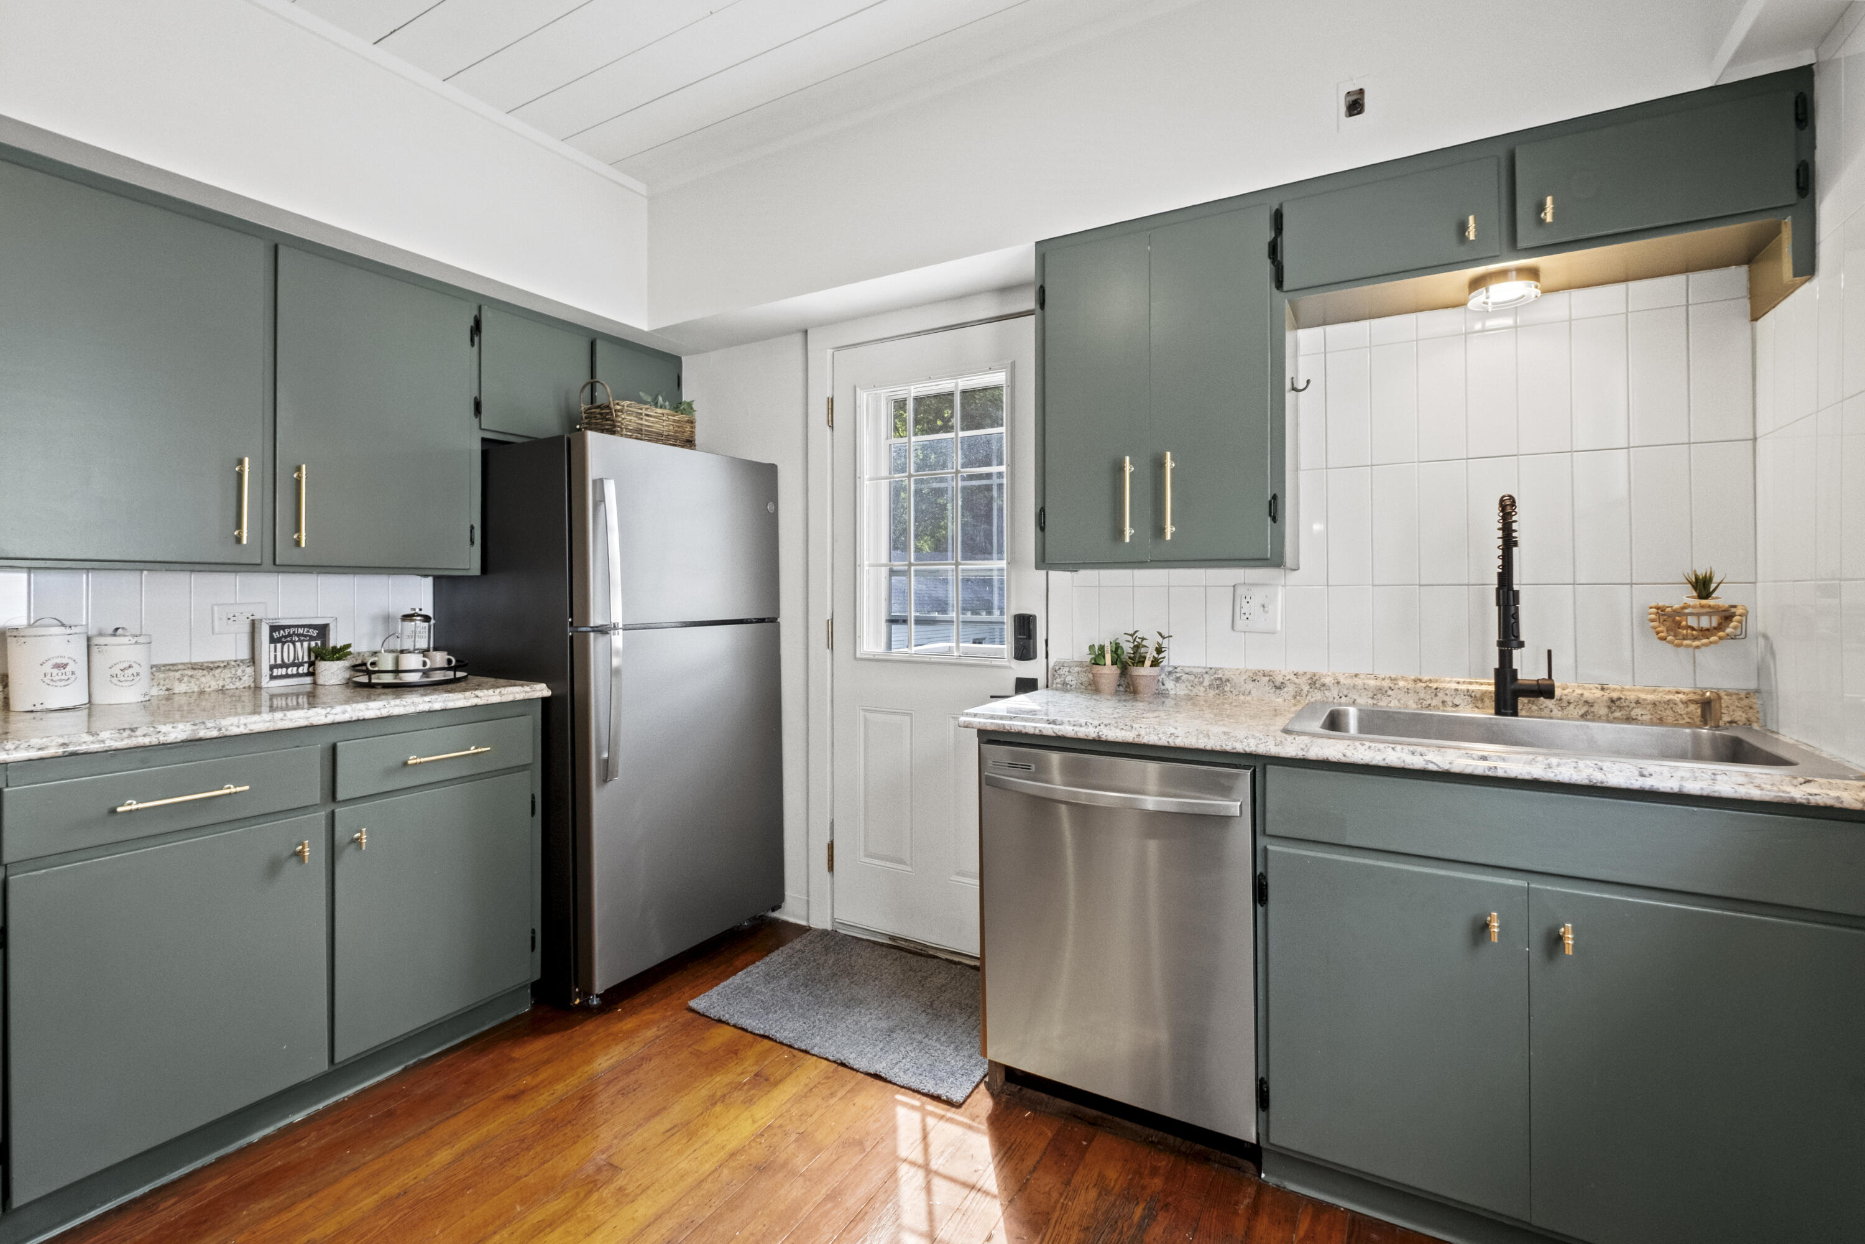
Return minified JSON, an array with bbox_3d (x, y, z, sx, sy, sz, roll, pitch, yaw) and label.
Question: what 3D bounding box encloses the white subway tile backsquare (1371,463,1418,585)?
[{"bbox_3d":[1.159,-0.243,1.947,0.098,0.302,0.010,0,1,30],"label":"white subway tile backsquare"}]

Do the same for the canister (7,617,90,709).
[{"bbox_3d":[-2.143,0.100,1.885,0.130,0.217,0.130,1,1,31],"label":"canister"}]

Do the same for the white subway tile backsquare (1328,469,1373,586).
[{"bbox_3d":[1.074,-0.245,1.997,0.100,0.304,0.010,0,1,30],"label":"white subway tile backsquare"}]

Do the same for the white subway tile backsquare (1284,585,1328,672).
[{"bbox_3d":[0.987,0.018,2.047,0.101,0.225,0.010,0,1,30],"label":"white subway tile backsquare"}]

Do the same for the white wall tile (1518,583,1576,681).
[{"bbox_3d":[1.510,0.025,1.912,0.106,0.228,0.012,0,1,29],"label":"white wall tile"}]

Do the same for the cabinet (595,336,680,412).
[{"bbox_3d":[-1.234,-0.811,3.025,0.310,0.420,0.410,0,1,30],"label":"cabinet"}]

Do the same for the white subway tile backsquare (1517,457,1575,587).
[{"bbox_3d":[1.444,-0.241,1.829,0.101,0.305,0.010,1,1,28],"label":"white subway tile backsquare"}]

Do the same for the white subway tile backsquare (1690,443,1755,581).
[{"bbox_3d":[1.712,-0.237,1.684,0.101,0.304,0.010,1,1,28],"label":"white subway tile backsquare"}]

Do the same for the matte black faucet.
[{"bbox_3d":[1.313,-0.030,1.696,0.111,0.498,0.230,1,1,31],"label":"matte black faucet"}]

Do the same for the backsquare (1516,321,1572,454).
[{"bbox_3d":[1.415,-0.538,1.794,0.100,0.300,0.010,0,1,29],"label":"backsquare"}]

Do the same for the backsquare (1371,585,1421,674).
[{"bbox_3d":[1.161,0.021,1.942,0.100,0.222,0.010,0,1,29],"label":"backsquare"}]

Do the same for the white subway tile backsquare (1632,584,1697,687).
[{"bbox_3d":[1.628,0.029,1.733,0.101,0.228,0.010,1,1,28],"label":"white subway tile backsquare"}]

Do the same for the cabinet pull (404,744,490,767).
[{"bbox_3d":[-1.321,0.366,2.124,0.036,0.013,0.212,1,1,31],"label":"cabinet pull"}]

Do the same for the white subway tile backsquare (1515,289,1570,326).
[{"bbox_3d":[1.415,-0.719,1.799,0.098,0.063,0.010,0,1,30],"label":"white subway tile backsquare"}]

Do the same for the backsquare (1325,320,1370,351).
[{"bbox_3d":[1.088,-0.744,2.035,0.102,0.065,0.010,1,1,28],"label":"backsquare"}]

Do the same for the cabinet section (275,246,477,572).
[{"bbox_3d":[-1.526,-0.550,2.151,0.028,0.802,0.472,1,1,32],"label":"cabinet section"}]

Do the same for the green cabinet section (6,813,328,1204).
[{"bbox_3d":[-1.545,0.752,1.610,0.028,0.603,0.482,1,1,32],"label":"green cabinet section"}]

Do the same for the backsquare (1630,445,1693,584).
[{"bbox_3d":[1.595,-0.234,1.700,0.100,0.300,0.010,0,1,29],"label":"backsquare"}]

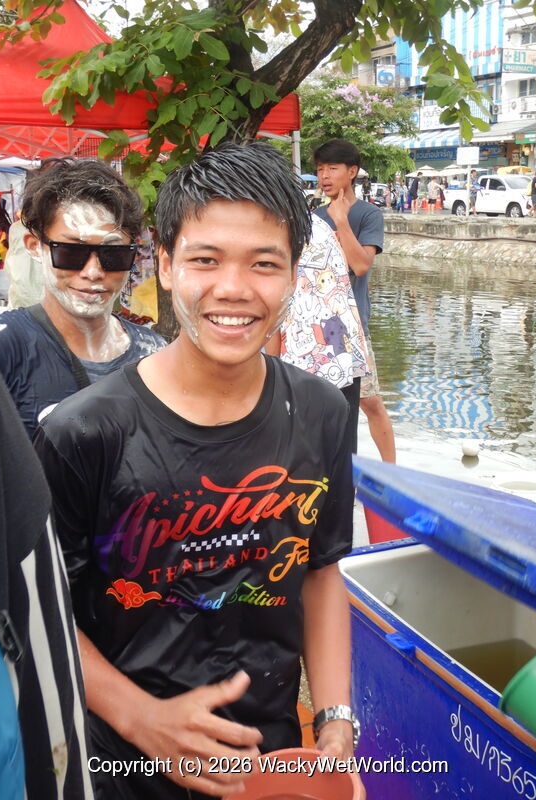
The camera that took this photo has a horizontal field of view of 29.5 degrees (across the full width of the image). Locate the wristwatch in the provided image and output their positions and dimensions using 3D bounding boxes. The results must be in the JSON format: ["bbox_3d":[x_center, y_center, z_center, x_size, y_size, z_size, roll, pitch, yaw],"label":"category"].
[{"bbox_3d":[0.092,0.437,1.340,0.062,0.060,0.036,0,49,-7],"label":"wristwatch"}]

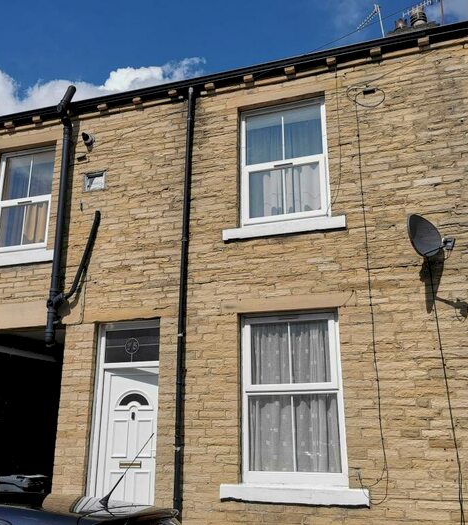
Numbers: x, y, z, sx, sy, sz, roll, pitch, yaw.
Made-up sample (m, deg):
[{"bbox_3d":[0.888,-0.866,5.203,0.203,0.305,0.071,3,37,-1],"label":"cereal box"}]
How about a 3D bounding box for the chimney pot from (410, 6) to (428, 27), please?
[{"bbox_3d":[3.575,-4.602,10.525,0.320,0.520,0.320,-5,-17,18],"label":"chimney pot"}]

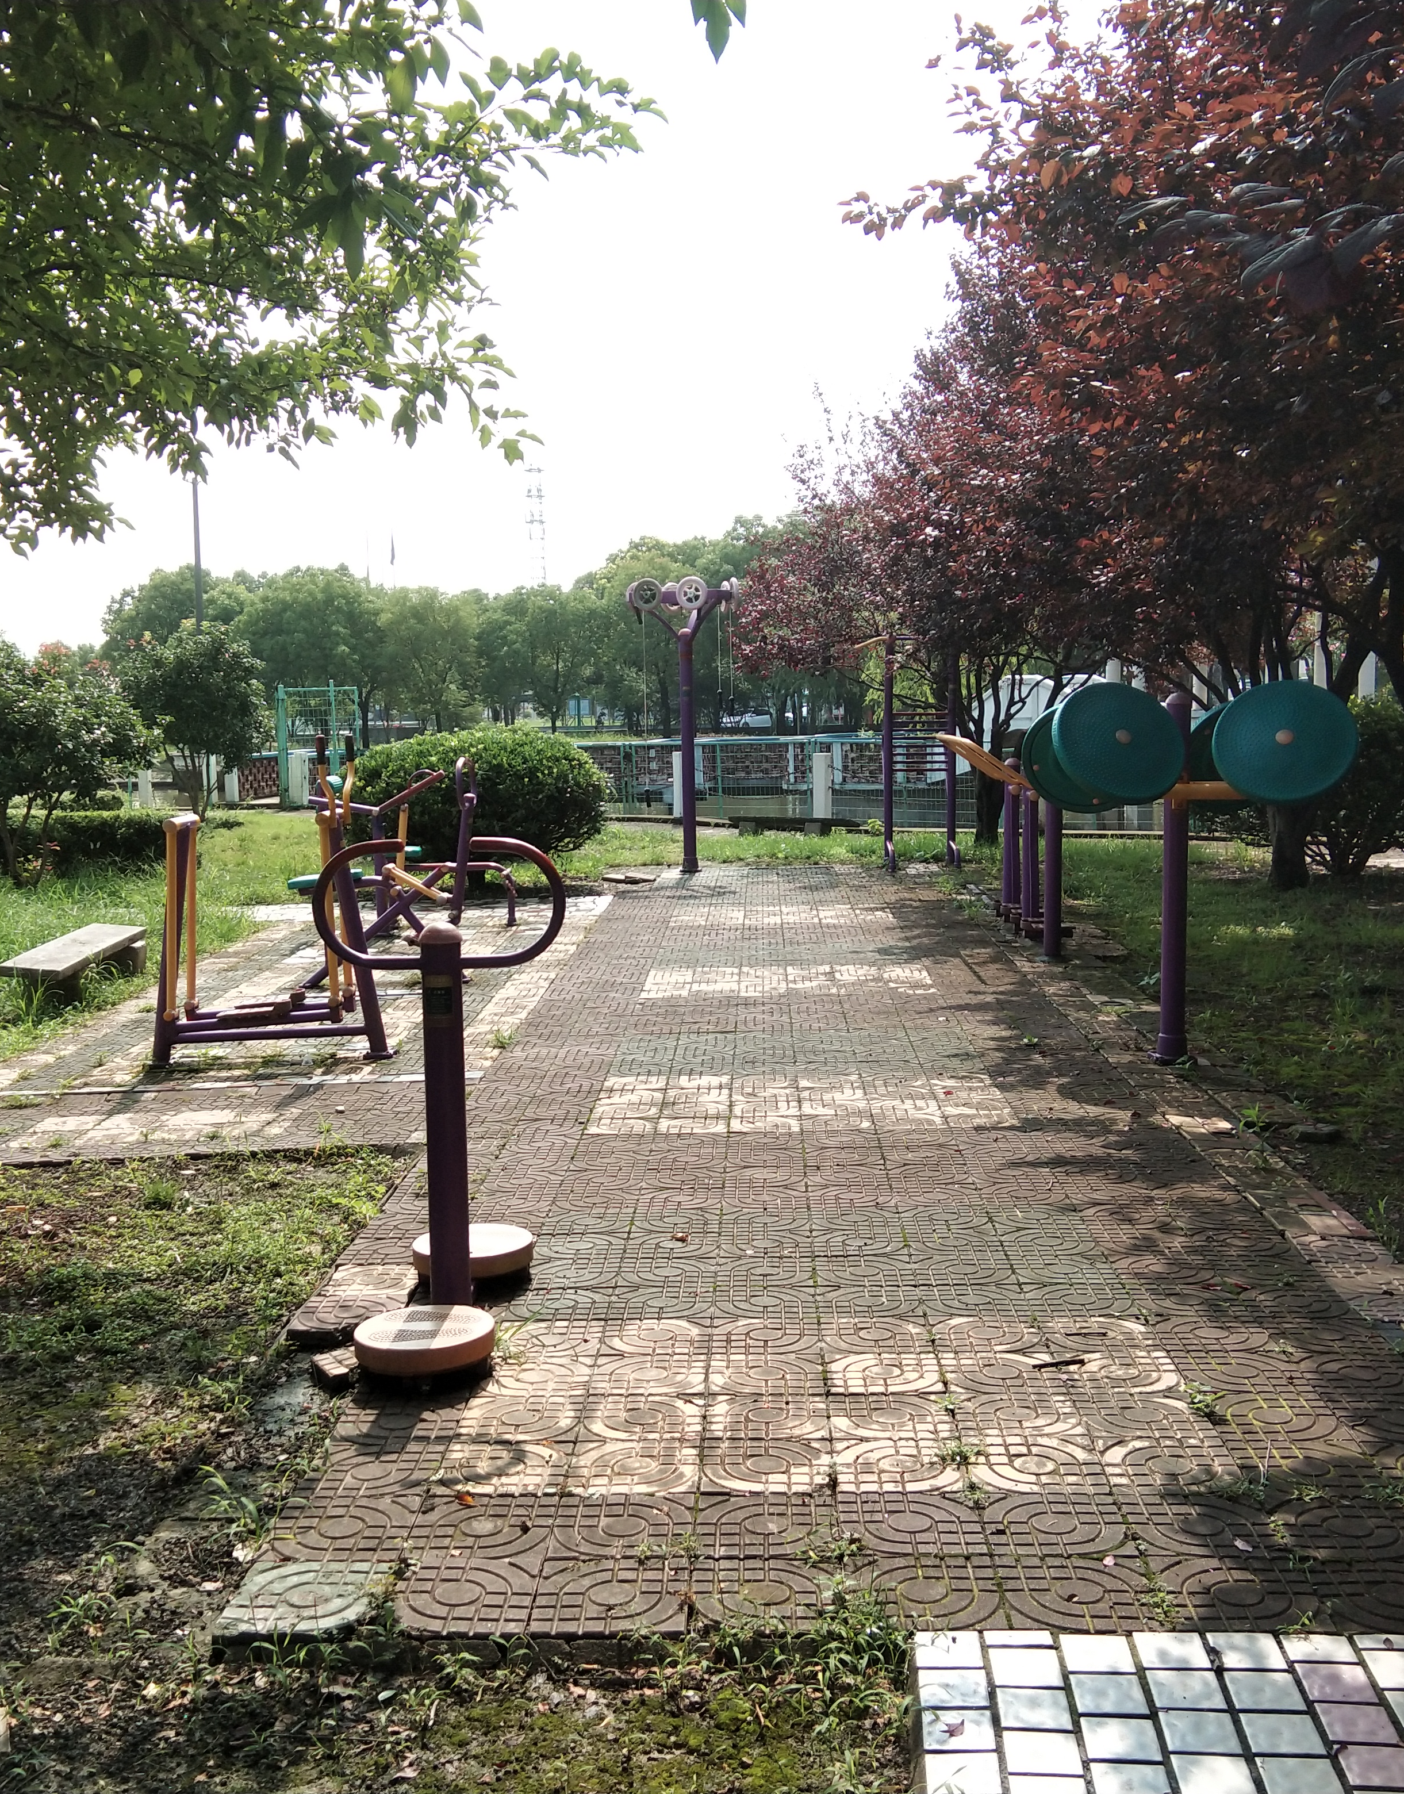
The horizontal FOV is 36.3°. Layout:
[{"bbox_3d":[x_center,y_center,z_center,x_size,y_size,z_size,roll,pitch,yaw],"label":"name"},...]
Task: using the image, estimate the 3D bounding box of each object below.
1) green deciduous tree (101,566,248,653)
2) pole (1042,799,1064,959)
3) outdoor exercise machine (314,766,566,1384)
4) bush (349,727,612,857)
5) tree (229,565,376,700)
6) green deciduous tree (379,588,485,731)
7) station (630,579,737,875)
[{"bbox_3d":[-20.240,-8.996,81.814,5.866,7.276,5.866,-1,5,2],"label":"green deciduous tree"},{"bbox_3d":[1.942,-0.161,11.844,0.100,1.000,0.100,-1,5,2],"label":"pole"},{"bbox_3d":[-0.570,0.425,4.782,0.560,1.111,1.030,-1,5,2],"label":"outdoor exercise machine"},{"bbox_3d":[-1.857,-0.773,17.366,2.143,1.223,2.036,-1,5,2],"label":"bush"},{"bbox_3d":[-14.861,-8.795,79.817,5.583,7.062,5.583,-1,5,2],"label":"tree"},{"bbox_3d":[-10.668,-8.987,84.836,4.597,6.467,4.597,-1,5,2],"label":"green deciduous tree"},{"bbox_3d":[-0.173,-1.486,18.622,0.948,2.542,0.850,-1,5,2],"label":"station"}]

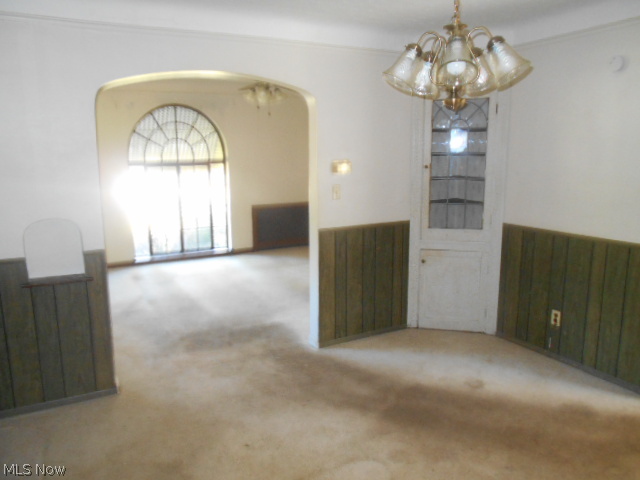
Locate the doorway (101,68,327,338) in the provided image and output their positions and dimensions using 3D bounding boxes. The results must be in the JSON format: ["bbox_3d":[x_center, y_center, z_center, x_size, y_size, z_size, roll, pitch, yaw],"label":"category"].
[{"bbox_3d":[-0.691,-0.086,3.280,1.456,2.002,0.142,-6,12,-27],"label":"doorway"}]

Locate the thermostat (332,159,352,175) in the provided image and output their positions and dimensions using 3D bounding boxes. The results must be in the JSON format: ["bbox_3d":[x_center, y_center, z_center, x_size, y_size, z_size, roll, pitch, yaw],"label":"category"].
[{"bbox_3d":[0.165,-0.542,3.595,0.147,0.103,0.045,-6,12,-27],"label":"thermostat"}]

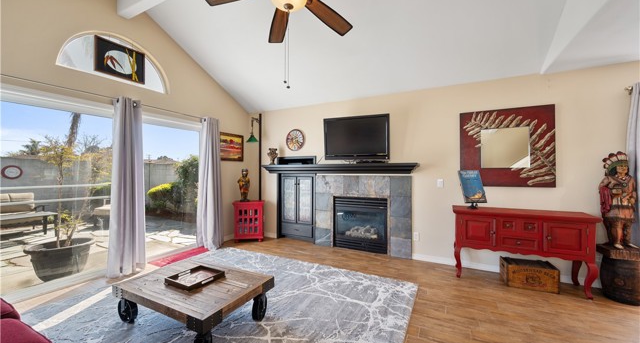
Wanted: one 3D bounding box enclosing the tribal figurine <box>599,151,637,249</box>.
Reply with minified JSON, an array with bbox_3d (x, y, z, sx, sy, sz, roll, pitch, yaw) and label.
[{"bbox_3d":[3.022,0.278,2.523,0.220,0.960,0.200,0,0,27],"label":"tribal figurine"}]

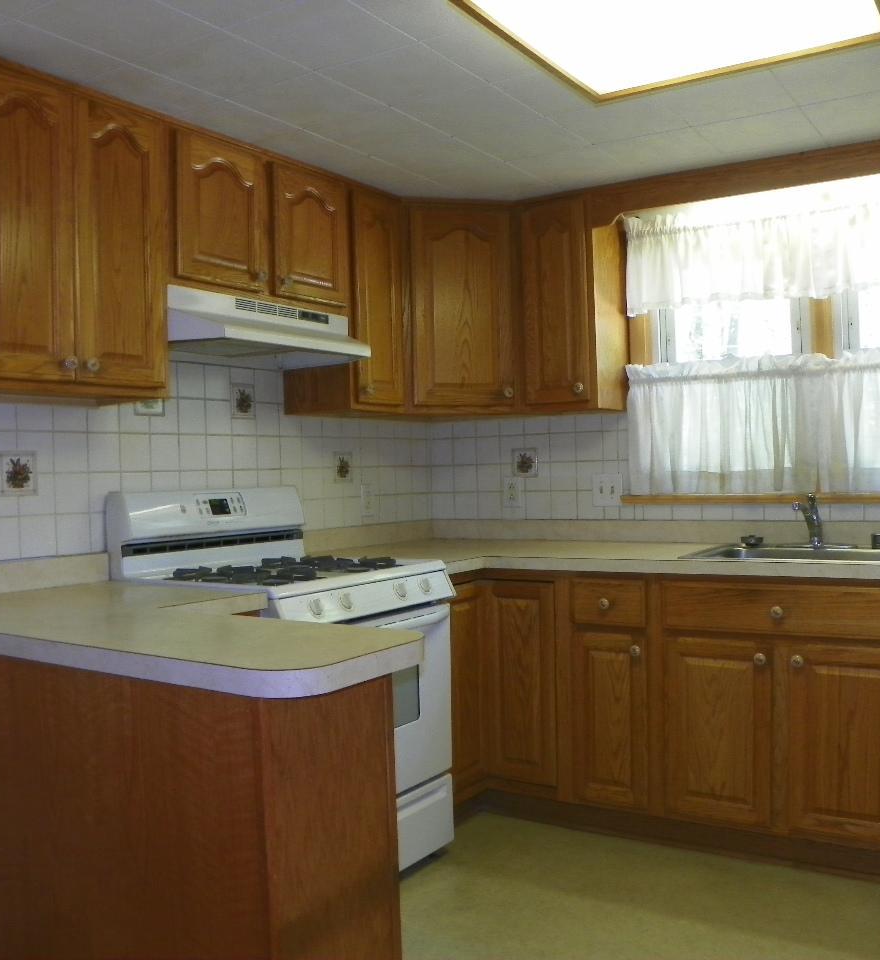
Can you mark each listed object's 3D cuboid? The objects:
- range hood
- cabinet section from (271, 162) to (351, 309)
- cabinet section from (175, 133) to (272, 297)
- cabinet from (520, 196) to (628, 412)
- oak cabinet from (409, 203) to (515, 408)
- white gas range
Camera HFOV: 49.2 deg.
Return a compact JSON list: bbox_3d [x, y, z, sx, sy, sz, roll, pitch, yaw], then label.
[{"bbox_3d":[-0.569,-0.450,2.881,0.437,0.157,0.766,-1,1,34],"label":"range hood"},{"bbox_3d":[-0.525,-0.752,3.082,0.312,0.433,0.378,-1,1,34],"label":"cabinet section"},{"bbox_3d":[-0.731,-0.741,2.774,0.312,0.433,0.372,-1,1,34],"label":"cabinet section"},{"bbox_3d":[0.476,-0.630,3.526,0.309,0.765,0.317,-1,1,34],"label":"cabinet"},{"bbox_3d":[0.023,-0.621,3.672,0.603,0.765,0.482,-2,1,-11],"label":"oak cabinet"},{"bbox_3d":[-0.432,0.598,2.818,0.683,1.161,0.766,-1,1,34],"label":"white gas range"}]

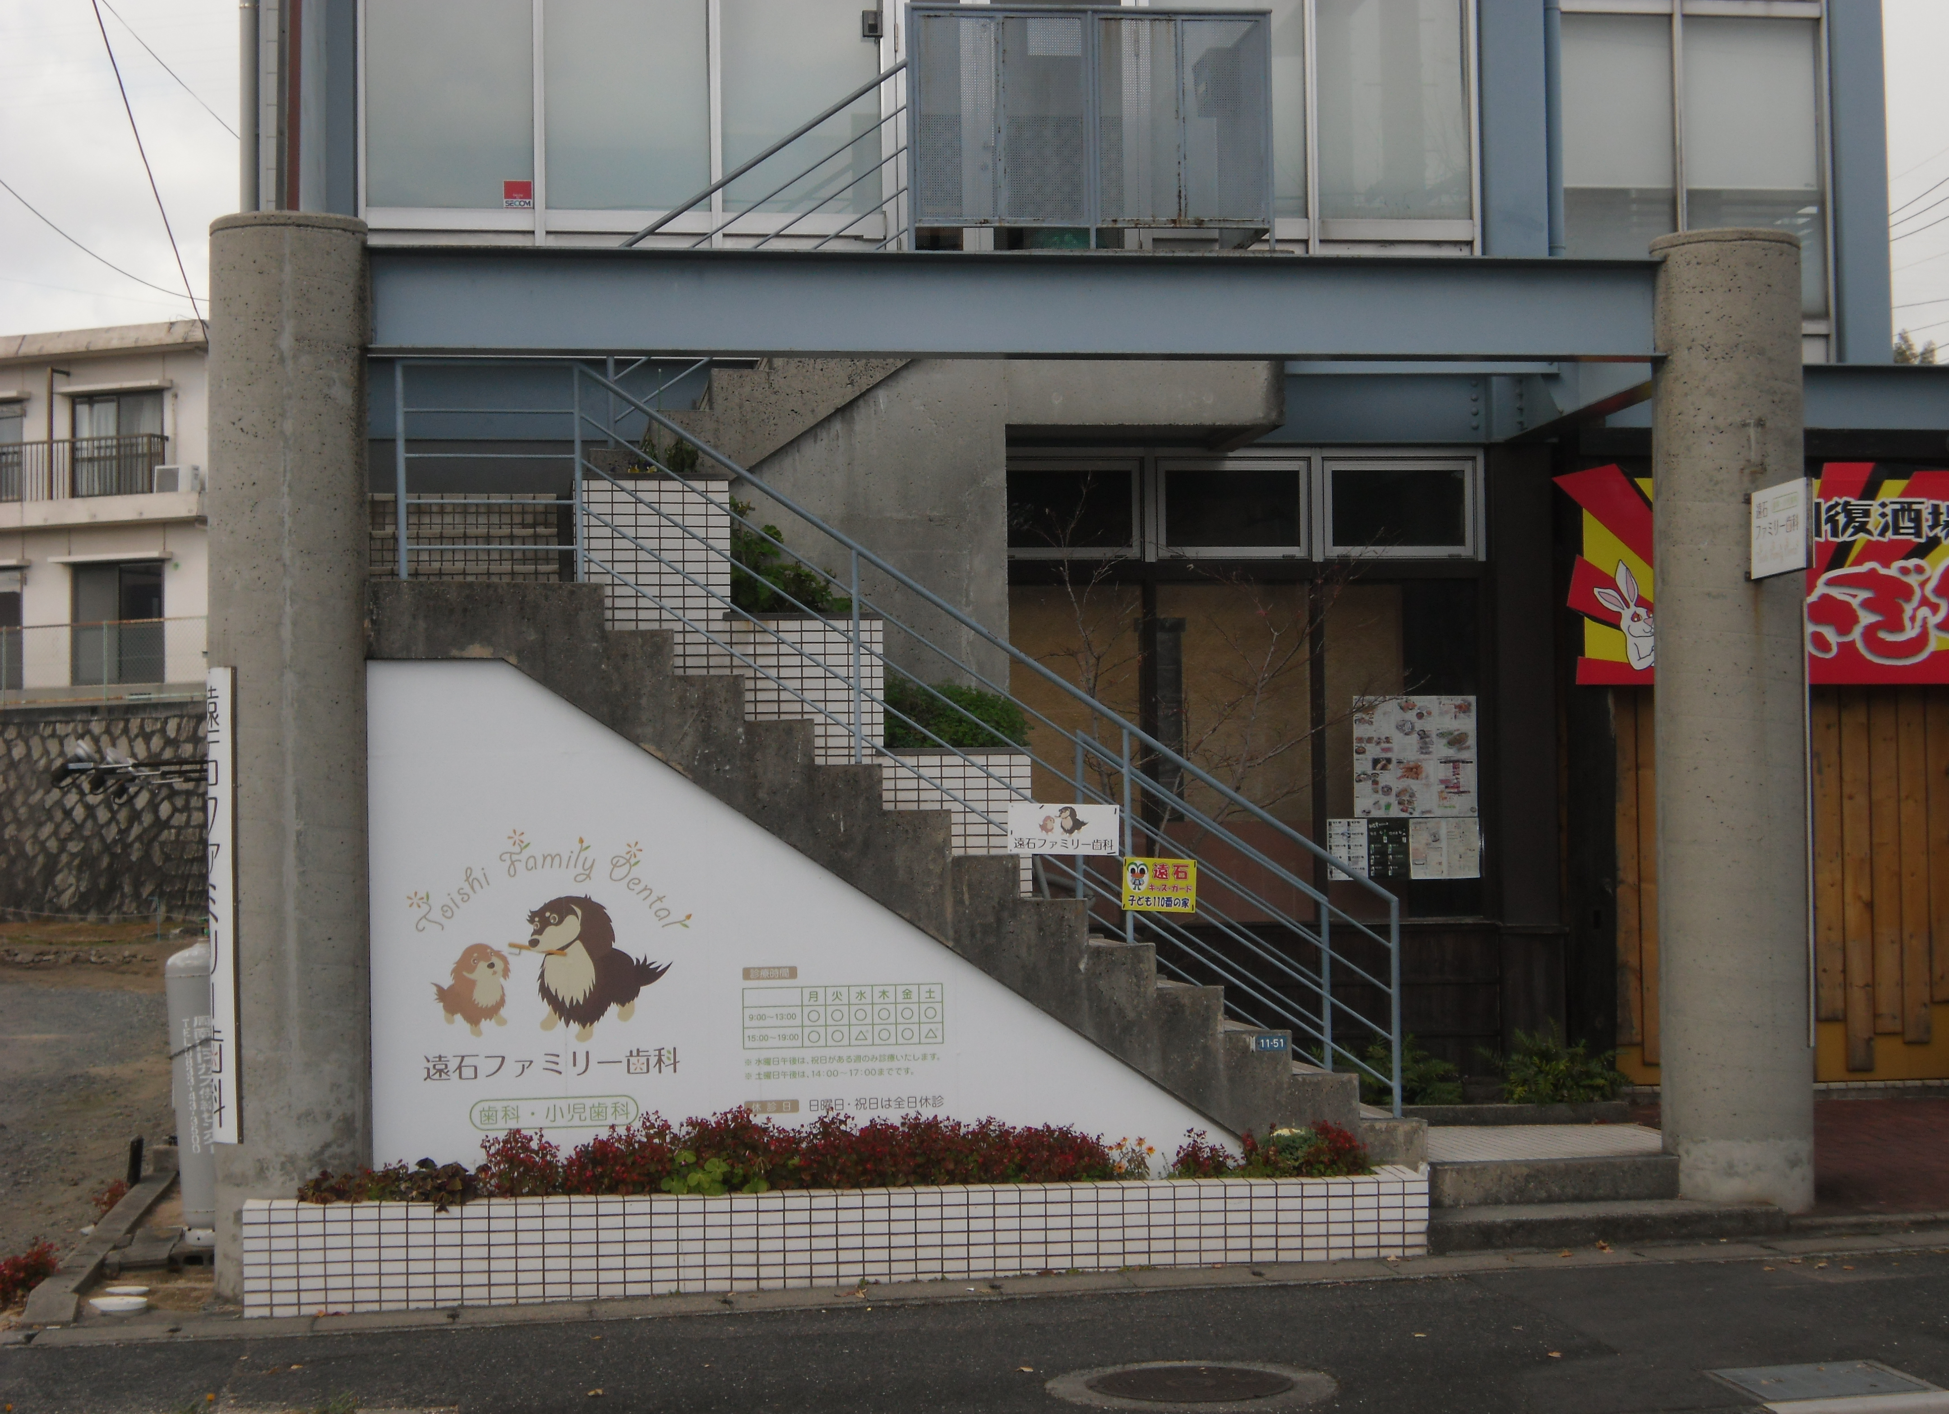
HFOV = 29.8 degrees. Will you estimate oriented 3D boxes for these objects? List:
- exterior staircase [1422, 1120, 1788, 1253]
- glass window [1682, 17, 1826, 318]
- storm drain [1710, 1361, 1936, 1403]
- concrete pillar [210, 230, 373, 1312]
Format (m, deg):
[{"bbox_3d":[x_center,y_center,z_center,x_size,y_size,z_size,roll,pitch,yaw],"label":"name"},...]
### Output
[{"bbox_3d":[2.312,1.994,15.299,1.460,0.310,2.100,0,-2,-9],"label":"exterior staircase"},{"bbox_3d":[3.925,-2.720,18.437,0.755,1.527,0.060,0,-2,-9],"label":"glass window"},{"bbox_3d":[2.580,2.076,11.165,0.536,0.040,0.557,-2,-1,-9],"label":"storm drain"},{"bbox_3d":[-2.624,0.192,14.032,0.600,4.082,0.600,0,-3,-8],"label":"concrete pillar"}]

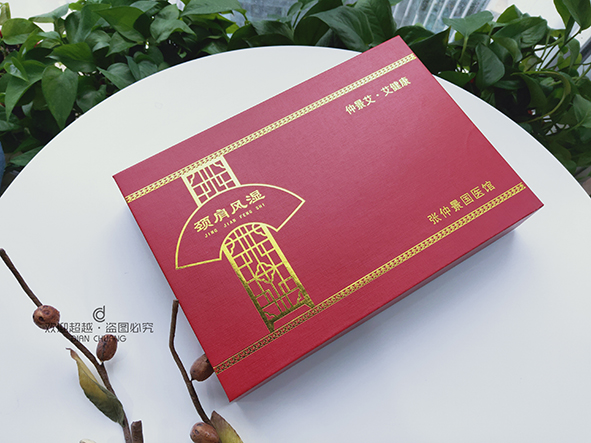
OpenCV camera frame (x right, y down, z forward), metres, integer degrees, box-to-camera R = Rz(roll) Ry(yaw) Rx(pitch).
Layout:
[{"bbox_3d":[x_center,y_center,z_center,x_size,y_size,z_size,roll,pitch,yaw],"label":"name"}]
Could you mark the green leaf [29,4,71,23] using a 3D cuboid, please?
[{"bbox_3d":[-0.403,-0.336,0.648,0.068,0.018,0.027,-24,80,-5],"label":"green leaf"}]

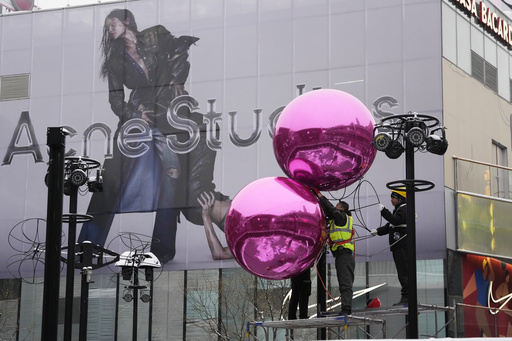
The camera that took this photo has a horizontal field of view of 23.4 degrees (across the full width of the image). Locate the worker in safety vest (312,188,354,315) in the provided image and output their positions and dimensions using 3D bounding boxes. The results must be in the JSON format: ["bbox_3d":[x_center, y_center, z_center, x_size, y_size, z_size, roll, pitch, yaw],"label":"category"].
[{"bbox_3d":[1.167,1.205,18.500,0.580,1.909,0.500,-2,-12,12],"label":"worker in safety vest"}]

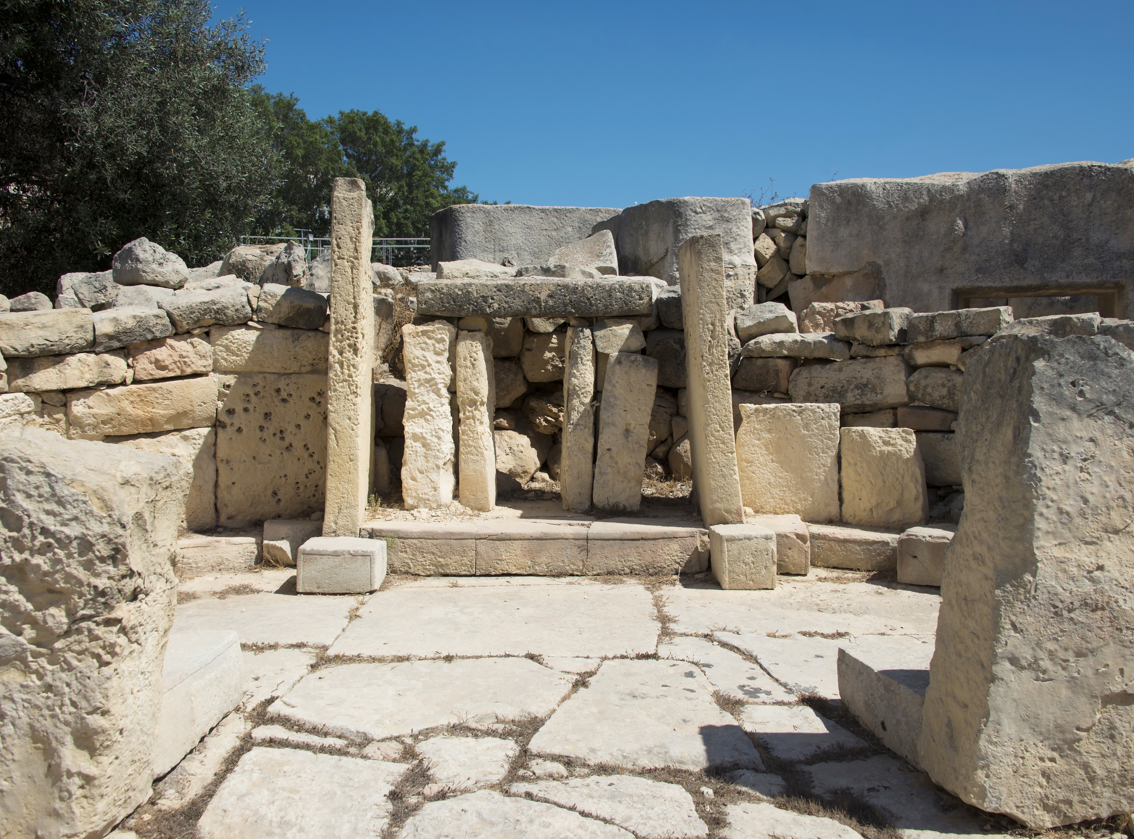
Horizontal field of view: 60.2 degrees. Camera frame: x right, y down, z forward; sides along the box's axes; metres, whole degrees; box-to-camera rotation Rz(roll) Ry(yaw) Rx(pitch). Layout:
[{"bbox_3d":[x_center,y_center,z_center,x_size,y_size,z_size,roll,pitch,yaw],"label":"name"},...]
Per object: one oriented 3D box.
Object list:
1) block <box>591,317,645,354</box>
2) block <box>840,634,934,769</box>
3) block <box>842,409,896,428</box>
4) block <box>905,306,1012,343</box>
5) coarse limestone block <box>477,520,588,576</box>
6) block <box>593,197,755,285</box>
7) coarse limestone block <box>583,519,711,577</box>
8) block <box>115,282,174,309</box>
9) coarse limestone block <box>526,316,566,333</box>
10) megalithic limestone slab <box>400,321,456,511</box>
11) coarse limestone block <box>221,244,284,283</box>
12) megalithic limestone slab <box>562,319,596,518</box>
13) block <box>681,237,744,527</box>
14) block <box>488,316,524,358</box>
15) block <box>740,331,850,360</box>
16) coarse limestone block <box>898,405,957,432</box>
[{"bbox_3d":[0.498,-0.825,9.650,0.512,0.346,0.400,0,2,0],"label":"block"},{"bbox_3d":[1.801,1.292,4.461,0.720,0.290,0.950,0,2,-12],"label":"block"},{"bbox_3d":[2.927,-0.010,9.550,0.531,0.189,0.360,-2,1,24],"label":"block"},{"bbox_3d":[3.756,-0.905,9.373,0.900,0.290,0.380,-2,1,33],"label":"block"},{"bbox_3d":[-0.350,1.320,10.080,1.120,0.440,0.720,0,0,0],"label":"coarse limestone block"},{"bbox_3d":[1.221,-1.751,11.000,1.100,1.250,1.350,-2,3,-30],"label":"block"},{"bbox_3d":[0.655,1.041,8.000,0.950,0.350,0.580,0,3,-5],"label":"coarse limestone block"},{"bbox_3d":[-3.494,-1.017,8.100,0.440,0.220,0.380,-1,3,-12],"label":"block"},{"bbox_3d":[-0.203,-0.896,9.200,0.380,0.170,0.300,0,3,0],"label":"coarse limestone block"},{"bbox_3d":[-1.212,-0.048,8.680,0.450,1.650,0.280,0,3,0],"label":"megalithic limestone slab"},{"bbox_3d":[-3.394,-1.674,10.600,0.680,0.410,0.550,0,2,-15],"label":"coarse limestone block"},{"bbox_3d":[0.121,-0.014,9.856,0.280,1.860,0.380,0,2,8],"label":"megalithic limestone slab"},{"bbox_3d":[1.222,-0.327,8.250,0.290,2.380,0.420,-5,3,-6],"label":"block"},{"bbox_3d":[-0.650,-0.894,10.350,0.398,0.478,0.420,0,2,0],"label":"block"},{"bbox_3d":[2.246,-0.718,9.600,0.998,0.254,0.450,1,2,15],"label":"block"},{"bbox_3d":[3.183,-0.004,8.600,0.530,0.210,0.350,1,3,22],"label":"coarse limestone block"}]

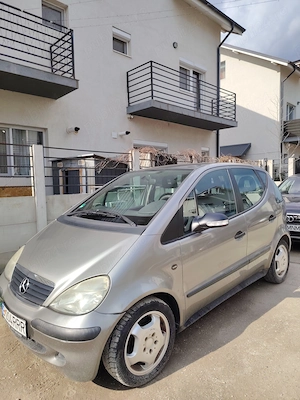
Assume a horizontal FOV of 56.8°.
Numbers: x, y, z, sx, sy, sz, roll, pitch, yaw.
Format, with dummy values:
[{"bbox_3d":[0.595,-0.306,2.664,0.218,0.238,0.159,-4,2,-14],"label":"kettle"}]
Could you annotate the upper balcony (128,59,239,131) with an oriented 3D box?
[{"bbox_3d":[1.295,-3.241,9.216,4.507,1.198,1.066,-6,6,-44],"label":"upper balcony"}]

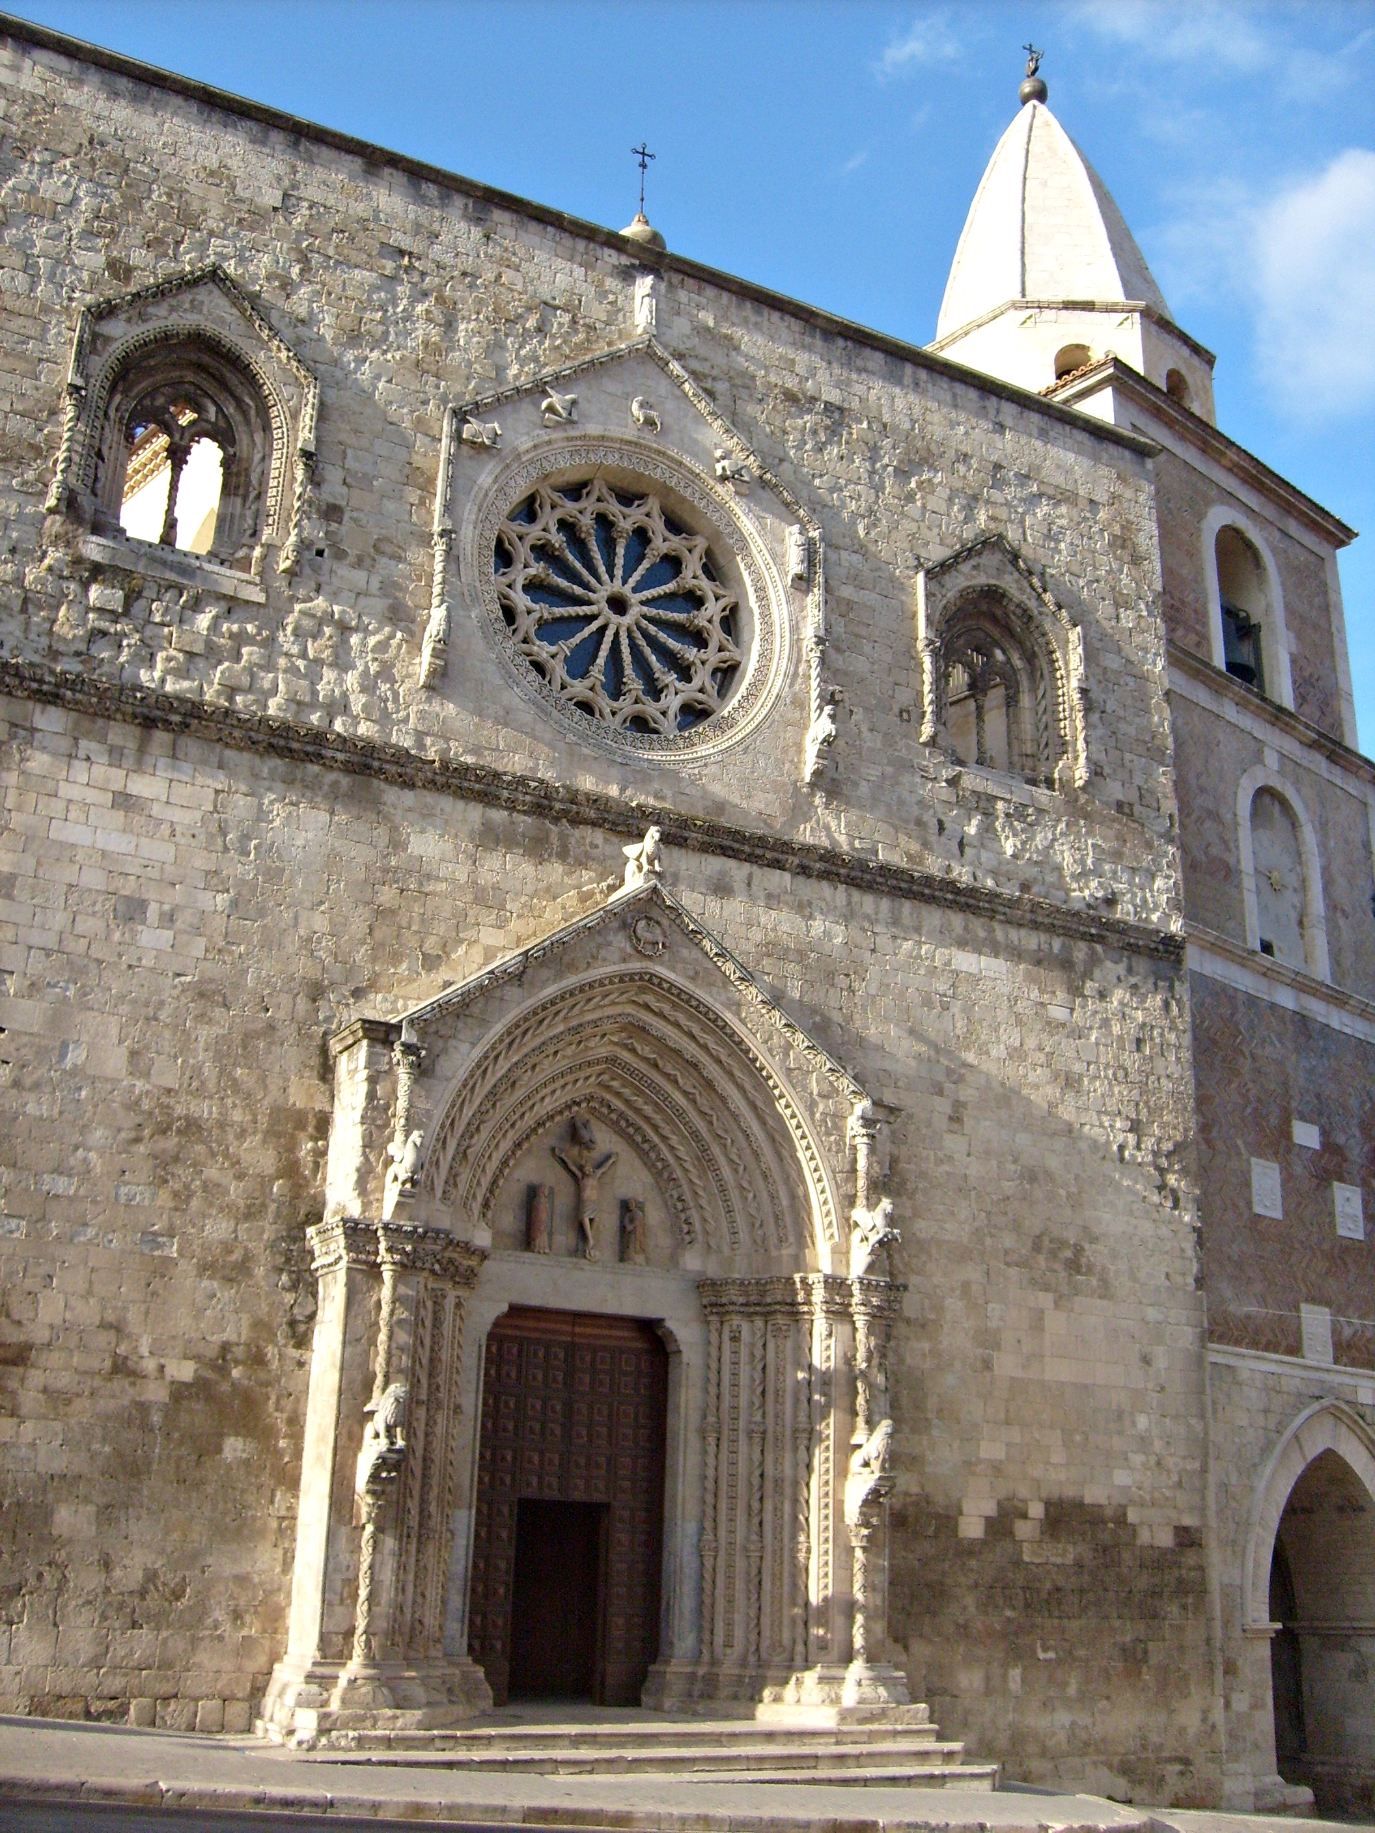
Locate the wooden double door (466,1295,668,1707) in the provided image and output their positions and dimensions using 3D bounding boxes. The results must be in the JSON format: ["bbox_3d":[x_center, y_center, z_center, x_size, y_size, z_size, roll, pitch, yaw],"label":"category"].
[{"bbox_3d":[-1.274,6.276,19.860,2.204,4.046,0.186,12,-21,-26],"label":"wooden double door"}]

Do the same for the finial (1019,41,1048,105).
[{"bbox_3d":[7.301,-17.797,39.121,0.620,1.650,0.620,11,-21,-26],"label":"finial"}]

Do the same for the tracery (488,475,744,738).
[{"bbox_3d":[-0.911,-4.107,24.300,3.700,3.700,0.350,11,-21,-26],"label":"tracery"}]

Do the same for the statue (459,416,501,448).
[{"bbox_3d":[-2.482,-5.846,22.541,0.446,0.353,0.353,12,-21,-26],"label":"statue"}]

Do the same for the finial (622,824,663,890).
[{"bbox_3d":[-0.475,-0.614,21.144,0.372,0.688,0.800,12,-21,-26],"label":"finial"}]

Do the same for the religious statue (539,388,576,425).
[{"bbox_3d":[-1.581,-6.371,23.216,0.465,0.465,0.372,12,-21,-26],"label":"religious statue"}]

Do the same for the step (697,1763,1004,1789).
[{"bbox_3d":[1.452,8.610,18.434,3.620,0.190,0.600,11,-21,-26],"label":"step"}]

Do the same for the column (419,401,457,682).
[{"bbox_3d":[-2.854,-4.458,21.861,0.251,3.664,0.409,12,-21,-26],"label":"column"}]

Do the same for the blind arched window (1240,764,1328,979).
[{"bbox_3d":[9.813,-0.866,30.954,2.650,3.500,0.350,18,-25,-40],"label":"blind arched window"}]

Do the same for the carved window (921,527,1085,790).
[{"bbox_3d":[4.490,-3.883,26.813,2.980,3.800,0.500,11,-21,-26],"label":"carved window"}]

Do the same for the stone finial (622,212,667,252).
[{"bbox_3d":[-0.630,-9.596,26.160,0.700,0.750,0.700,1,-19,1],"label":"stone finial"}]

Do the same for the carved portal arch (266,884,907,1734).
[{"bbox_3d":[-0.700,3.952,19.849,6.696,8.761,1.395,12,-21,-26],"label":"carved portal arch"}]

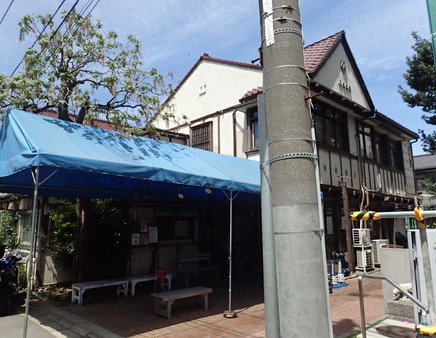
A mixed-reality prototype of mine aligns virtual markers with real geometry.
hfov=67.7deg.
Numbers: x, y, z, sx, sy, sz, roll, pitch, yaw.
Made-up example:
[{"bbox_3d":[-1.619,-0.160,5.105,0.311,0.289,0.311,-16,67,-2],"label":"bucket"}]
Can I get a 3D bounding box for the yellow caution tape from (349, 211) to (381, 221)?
[{"bbox_3d":[1.829,0.577,4.033,0.100,0.105,0.350,8,-13,-43],"label":"yellow caution tape"}]

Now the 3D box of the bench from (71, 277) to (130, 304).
[{"bbox_3d":[-2.611,2.716,7.257,1.154,0.376,0.422,8,-13,-43],"label":"bench"}]

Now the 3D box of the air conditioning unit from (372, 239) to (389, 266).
[{"bbox_3d":[6.099,3.191,12.378,0.875,0.845,0.330,8,-13,-43],"label":"air conditioning unit"}]

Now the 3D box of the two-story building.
[{"bbox_3d":[3.464,-0.054,15.192,10.455,8.343,7.879,8,-13,-43],"label":"two-story building"}]

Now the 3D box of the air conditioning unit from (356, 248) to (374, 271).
[{"bbox_3d":[5.091,3.126,11.342,0.772,0.567,0.309,8,-13,-43],"label":"air conditioning unit"}]

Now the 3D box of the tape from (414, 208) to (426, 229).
[{"bbox_3d":[2.231,0.548,3.600,0.100,0.210,0.100,8,-13,-43],"label":"tape"}]

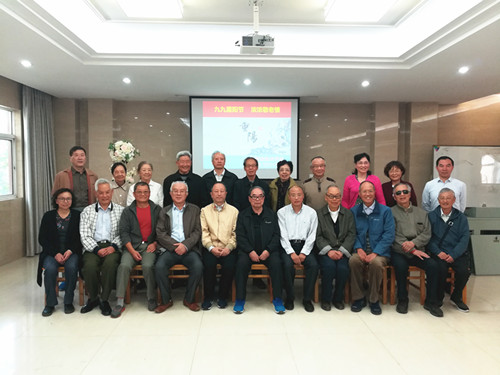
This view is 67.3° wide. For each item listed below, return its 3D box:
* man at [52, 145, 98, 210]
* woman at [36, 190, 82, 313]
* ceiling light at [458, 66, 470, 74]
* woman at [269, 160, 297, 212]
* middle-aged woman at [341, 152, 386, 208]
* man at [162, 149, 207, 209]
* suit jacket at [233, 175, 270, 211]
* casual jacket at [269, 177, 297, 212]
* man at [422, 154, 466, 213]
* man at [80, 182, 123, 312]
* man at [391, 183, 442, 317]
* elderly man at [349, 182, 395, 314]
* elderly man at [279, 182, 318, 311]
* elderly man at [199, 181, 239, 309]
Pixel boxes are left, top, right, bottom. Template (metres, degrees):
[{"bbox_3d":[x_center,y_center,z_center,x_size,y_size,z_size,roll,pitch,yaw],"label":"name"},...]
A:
[{"bbox_3d":[-2.180,0.365,4.719,0.540,1.760,0.330,0,3,-15],"label":"man"},{"bbox_3d":[-2.035,0.636,4.058,0.480,1.232,0.700,0,2,-16],"label":"woman"},{"bbox_3d":[2.832,-1.555,4.957,0.140,0.050,0.140,0,2,0],"label":"ceiling light"},{"bbox_3d":[0.423,0.449,4.786,0.460,1.585,0.300,0,2,2],"label":"woman"},{"bbox_3d":[1.446,0.410,4.827,0.470,1.690,0.300,1,3,6],"label":"middle-aged woman"},{"bbox_3d":[-0.847,0.385,4.783,0.520,1.696,0.320,0,2,-8],"label":"man"},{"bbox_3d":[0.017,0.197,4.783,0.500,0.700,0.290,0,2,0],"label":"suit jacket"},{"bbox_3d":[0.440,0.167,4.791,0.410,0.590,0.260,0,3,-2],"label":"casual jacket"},{"bbox_3d":[2.504,0.429,4.835,0.520,1.660,0.320,1,3,12],"label":"man"},{"bbox_3d":[-1.611,0.605,4.129,0.500,1.340,0.740,0,3,-14],"label":"man"},{"bbox_3d":[1.794,0.616,4.130,0.550,1.321,0.720,1,2,12],"label":"man"},{"bbox_3d":[1.333,0.605,4.126,0.520,1.335,0.720,1,2,17],"label":"elderly man"},{"bbox_3d":[0.544,0.626,4.232,0.470,1.275,0.720,1,2,3],"label":"elderly man"},{"bbox_3d":[-0.356,0.615,4.243,0.460,1.320,0.700,0,3,-4],"label":"elderly man"}]

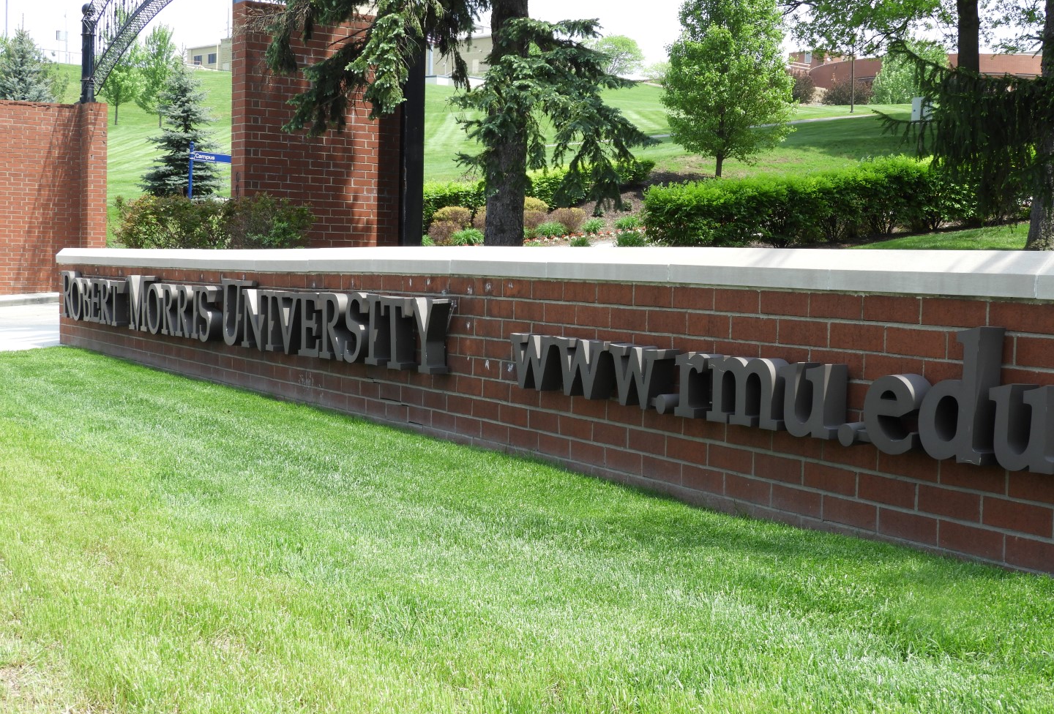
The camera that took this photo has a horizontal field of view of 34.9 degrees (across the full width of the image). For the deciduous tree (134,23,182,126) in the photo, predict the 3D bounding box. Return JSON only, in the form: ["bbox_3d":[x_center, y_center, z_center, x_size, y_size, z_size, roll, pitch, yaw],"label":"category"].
[{"bbox_3d":[-20.267,-15.449,92.000,2.488,5.599,2.488,1,3,0],"label":"deciduous tree"}]

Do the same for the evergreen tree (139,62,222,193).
[{"bbox_3d":[-9.511,-6.175,46.000,2.307,4.086,2.307,1,3,0],"label":"evergreen tree"}]

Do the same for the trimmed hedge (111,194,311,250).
[{"bbox_3d":[-3.541,-1.293,18.913,2.200,1.084,1.100,1,3,0],"label":"trimmed hedge"}]

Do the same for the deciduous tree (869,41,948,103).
[{"bbox_3d":[23.703,-17.719,104.000,4.807,4.083,4.807,1,3,0],"label":"deciduous tree"}]

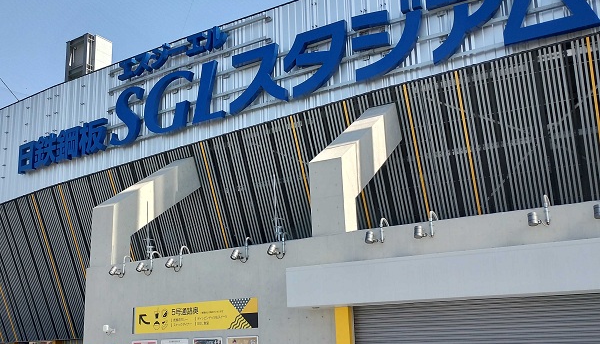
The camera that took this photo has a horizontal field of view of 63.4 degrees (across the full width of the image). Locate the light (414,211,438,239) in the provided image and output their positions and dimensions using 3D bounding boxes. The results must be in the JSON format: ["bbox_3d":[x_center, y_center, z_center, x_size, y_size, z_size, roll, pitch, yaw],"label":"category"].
[{"bbox_3d":[2.159,0.925,8.347,0.330,0.510,0.400,-11,-17,25],"label":"light"}]

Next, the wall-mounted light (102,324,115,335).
[{"bbox_3d":[-4.304,3.576,10.968,0.190,0.250,0.240,-11,-17,25],"label":"wall-mounted light"}]

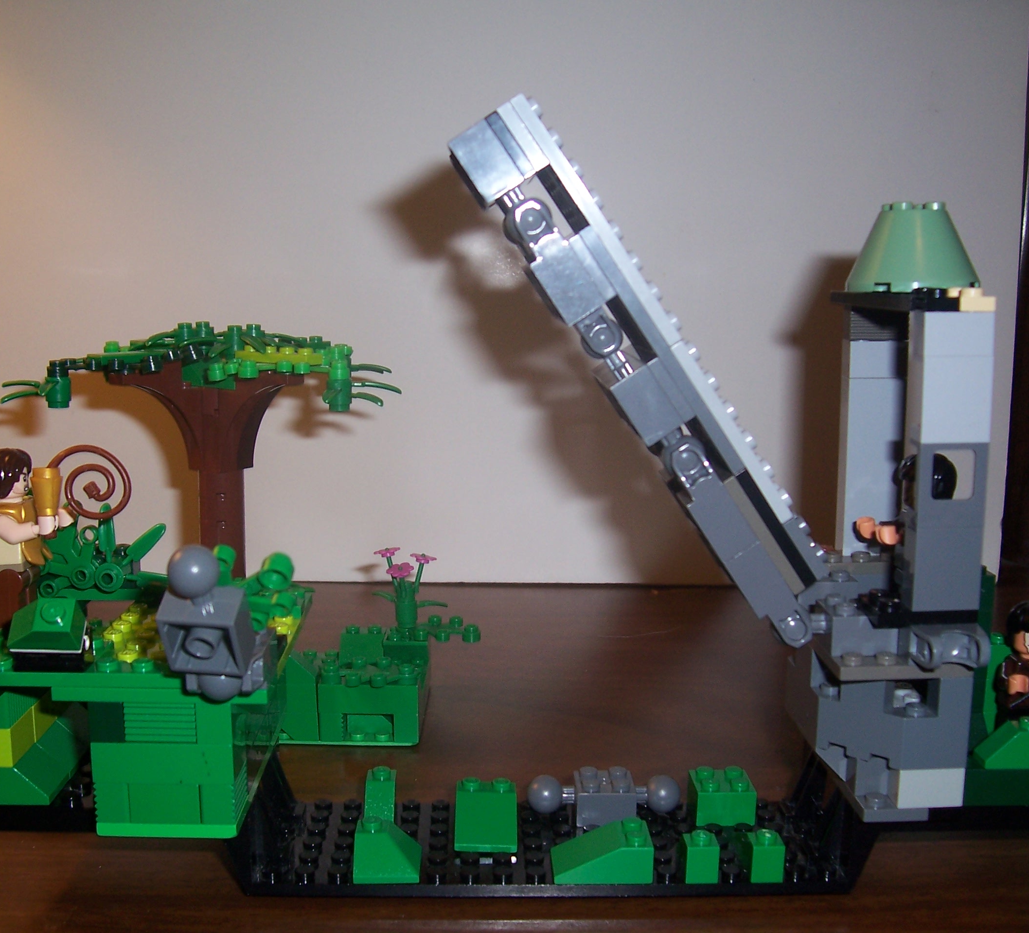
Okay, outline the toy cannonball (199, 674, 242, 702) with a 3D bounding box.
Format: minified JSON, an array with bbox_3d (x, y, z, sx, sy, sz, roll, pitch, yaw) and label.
[{"bbox_3d":[-0.063,0.046,0.262,0.010,0.010,0.010,1,8,-2],"label":"toy cannonball"}]

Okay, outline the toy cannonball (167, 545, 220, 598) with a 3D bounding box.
[{"bbox_3d":[-0.063,0.021,0.241,0.010,0.010,0.010,1,9,-2],"label":"toy cannonball"}]

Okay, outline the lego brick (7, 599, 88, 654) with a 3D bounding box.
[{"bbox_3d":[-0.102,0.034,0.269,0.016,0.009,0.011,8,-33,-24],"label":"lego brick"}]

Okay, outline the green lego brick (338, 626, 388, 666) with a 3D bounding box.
[{"bbox_3d":[-0.055,0.065,0.443,0.016,0.011,0.016,1,9,-2],"label":"green lego brick"}]

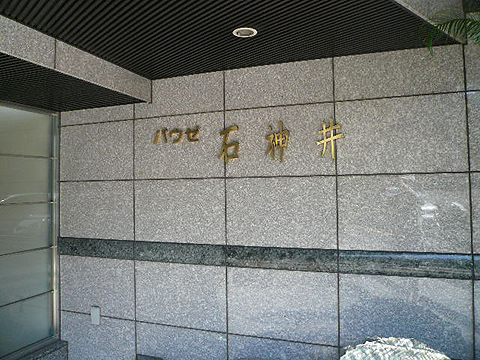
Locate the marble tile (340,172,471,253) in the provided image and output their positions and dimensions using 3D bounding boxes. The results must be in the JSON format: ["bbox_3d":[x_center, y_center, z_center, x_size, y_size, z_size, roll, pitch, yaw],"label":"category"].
[{"bbox_3d":[1.031,0.211,2.503,0.792,0.493,0.025,-1,-1,20],"label":"marble tile"}]

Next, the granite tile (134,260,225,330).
[{"bbox_3d":[-0.468,0.891,3.029,0.794,0.492,0.025,-1,-1,20],"label":"granite tile"}]

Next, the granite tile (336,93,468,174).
[{"bbox_3d":[1.025,-0.289,2.515,0.792,0.493,0.025,-1,-1,20],"label":"granite tile"}]

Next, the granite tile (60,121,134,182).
[{"bbox_3d":[-1.223,-0.243,3.323,0.771,0.493,0.025,-1,-1,20],"label":"granite tile"}]

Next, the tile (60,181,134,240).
[{"bbox_3d":[-1.217,0.256,3.311,0.771,0.493,0.025,-1,-1,20],"label":"tile"}]

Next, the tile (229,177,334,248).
[{"bbox_3d":[0.278,0.226,2.774,0.795,0.493,0.025,-1,-1,20],"label":"tile"}]

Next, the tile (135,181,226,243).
[{"bbox_3d":[-0.475,0.241,3.044,0.794,0.493,0.025,-1,-1,20],"label":"tile"}]

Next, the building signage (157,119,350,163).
[{"bbox_3d":[0.002,-0.274,2.853,1.481,0.294,0.030,-1,-1,20],"label":"building signage"}]

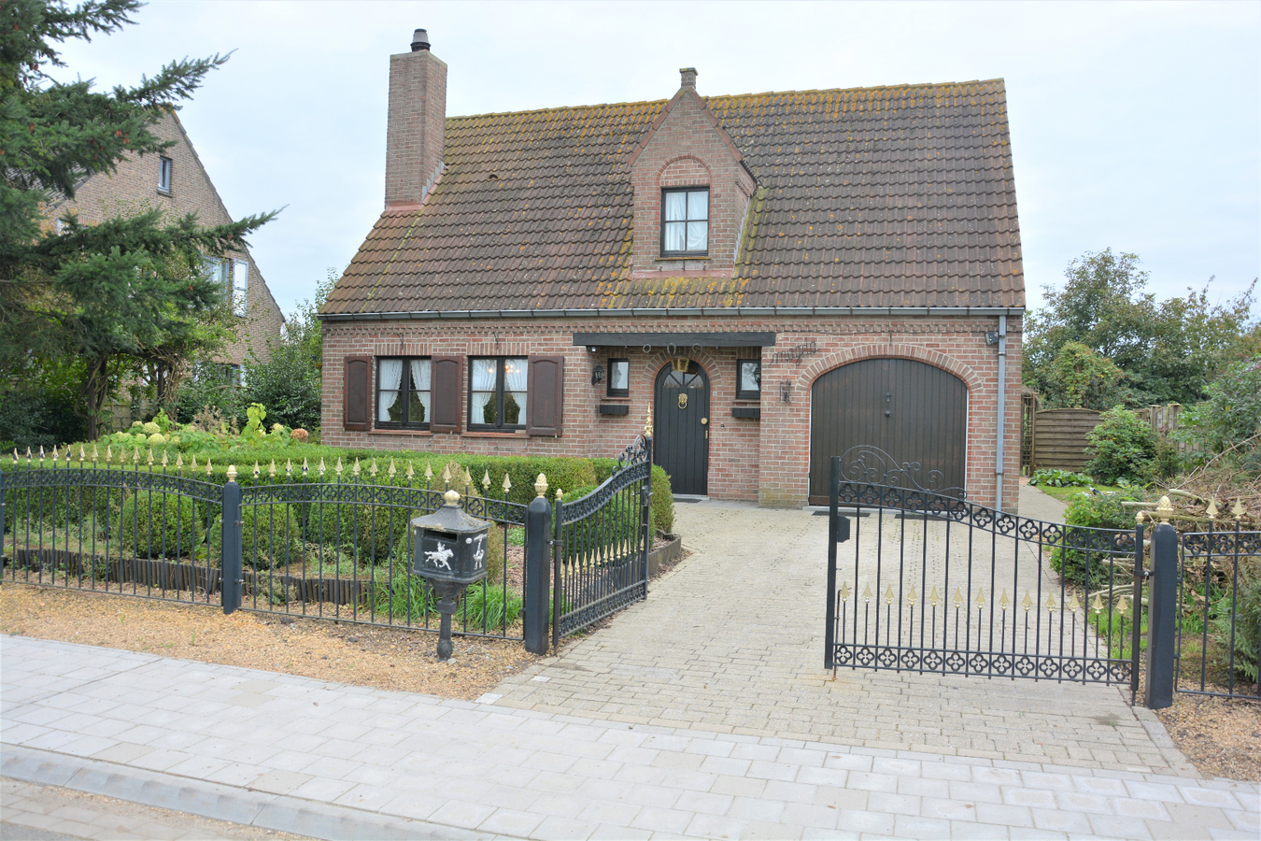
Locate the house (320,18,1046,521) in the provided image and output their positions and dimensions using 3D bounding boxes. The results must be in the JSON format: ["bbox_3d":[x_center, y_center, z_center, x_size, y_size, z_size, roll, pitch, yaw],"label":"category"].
[{"bbox_3d":[1.264,-3.226,18.576,11.400,8.780,8.400,1,1,16],"label":"house"}]

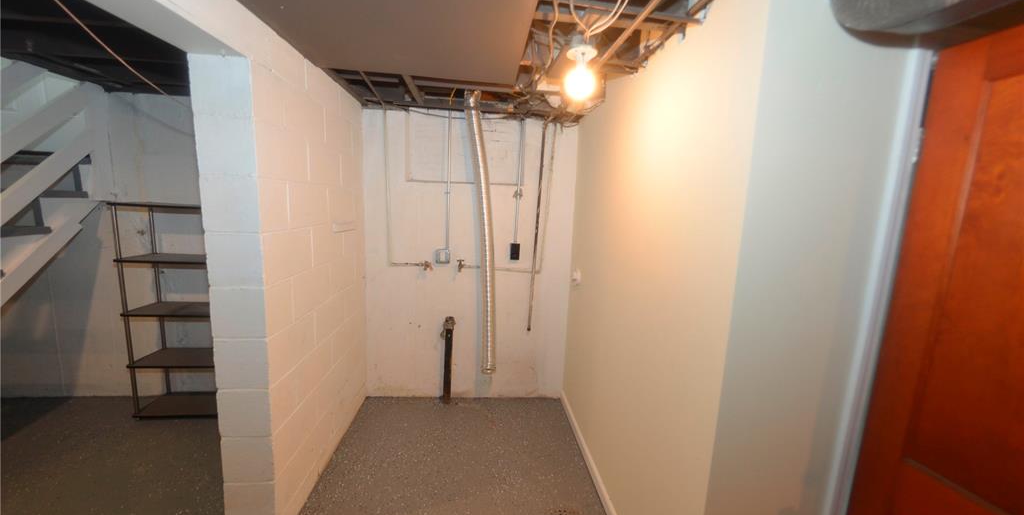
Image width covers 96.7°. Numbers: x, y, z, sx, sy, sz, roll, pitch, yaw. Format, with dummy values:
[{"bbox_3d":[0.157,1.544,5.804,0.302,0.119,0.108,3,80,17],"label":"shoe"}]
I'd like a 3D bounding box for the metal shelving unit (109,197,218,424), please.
[{"bbox_3d":[-2.040,0.334,2.896,0.620,1.360,0.310,1,9,-3],"label":"metal shelving unit"}]

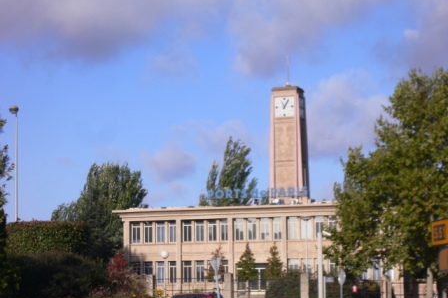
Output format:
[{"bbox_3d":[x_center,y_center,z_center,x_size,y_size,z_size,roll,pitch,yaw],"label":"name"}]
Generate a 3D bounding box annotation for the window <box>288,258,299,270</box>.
[{"bbox_3d":[6.607,11.496,129.375,0.907,2.039,0.180,-3,-7,18],"label":"window"}]

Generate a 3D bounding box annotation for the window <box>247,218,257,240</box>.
[{"bbox_3d":[2.729,7.745,131.058,0.908,2.120,0.180,-3,-7,18],"label":"window"}]

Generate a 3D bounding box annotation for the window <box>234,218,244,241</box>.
[{"bbox_3d":[1.457,7.502,126.928,0.930,2.150,0.160,-2,-7,15],"label":"window"}]

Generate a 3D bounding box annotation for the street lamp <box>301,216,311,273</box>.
[{"bbox_3d":[6.661,8.783,109.632,0.760,6.678,0.760,-2,-7,15],"label":"street lamp"}]

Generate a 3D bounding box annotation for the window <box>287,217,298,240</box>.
[{"bbox_3d":[6.439,7.273,125.548,0.930,2.165,0.160,-2,-7,15],"label":"window"}]

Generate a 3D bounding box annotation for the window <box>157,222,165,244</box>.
[{"bbox_3d":[-5.990,7.843,128.990,0.930,2.127,0.160,-2,-7,15],"label":"window"}]

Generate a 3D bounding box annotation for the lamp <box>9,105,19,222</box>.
[{"bbox_3d":[-10.104,3.331,65.409,0.460,10.950,0.600,-5,-7,32],"label":"lamp"}]

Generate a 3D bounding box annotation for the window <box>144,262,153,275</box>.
[{"bbox_3d":[-7.414,12.230,133.972,0.868,2.091,0.180,-3,-7,18],"label":"window"}]

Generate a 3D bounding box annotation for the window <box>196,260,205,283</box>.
[{"bbox_3d":[-2.042,10.645,117.333,0.800,1.890,0.200,-3,-6,19],"label":"window"}]

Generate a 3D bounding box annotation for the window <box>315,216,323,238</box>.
[{"bbox_3d":[8.778,7.166,124.900,0.930,2.172,0.160,-2,-7,15],"label":"window"}]

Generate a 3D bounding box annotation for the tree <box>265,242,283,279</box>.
[{"bbox_3d":[4.264,10.115,113.747,1.600,4.604,1.600,-2,-7,15],"label":"tree"}]

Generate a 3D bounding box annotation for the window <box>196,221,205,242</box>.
[{"bbox_3d":[-2.048,7.140,117.695,0.800,1.860,0.200,-3,-6,19],"label":"window"}]

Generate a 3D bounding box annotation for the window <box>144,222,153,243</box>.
[{"bbox_3d":[-7.437,8.278,134.392,0.870,2.154,0.180,-3,-7,18],"label":"window"}]

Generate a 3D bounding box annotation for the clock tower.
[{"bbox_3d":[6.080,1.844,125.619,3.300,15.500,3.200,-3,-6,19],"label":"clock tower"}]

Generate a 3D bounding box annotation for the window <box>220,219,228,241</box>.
[{"bbox_3d":[0.084,7.564,127.308,0.930,2.146,0.160,-2,-7,15],"label":"window"}]

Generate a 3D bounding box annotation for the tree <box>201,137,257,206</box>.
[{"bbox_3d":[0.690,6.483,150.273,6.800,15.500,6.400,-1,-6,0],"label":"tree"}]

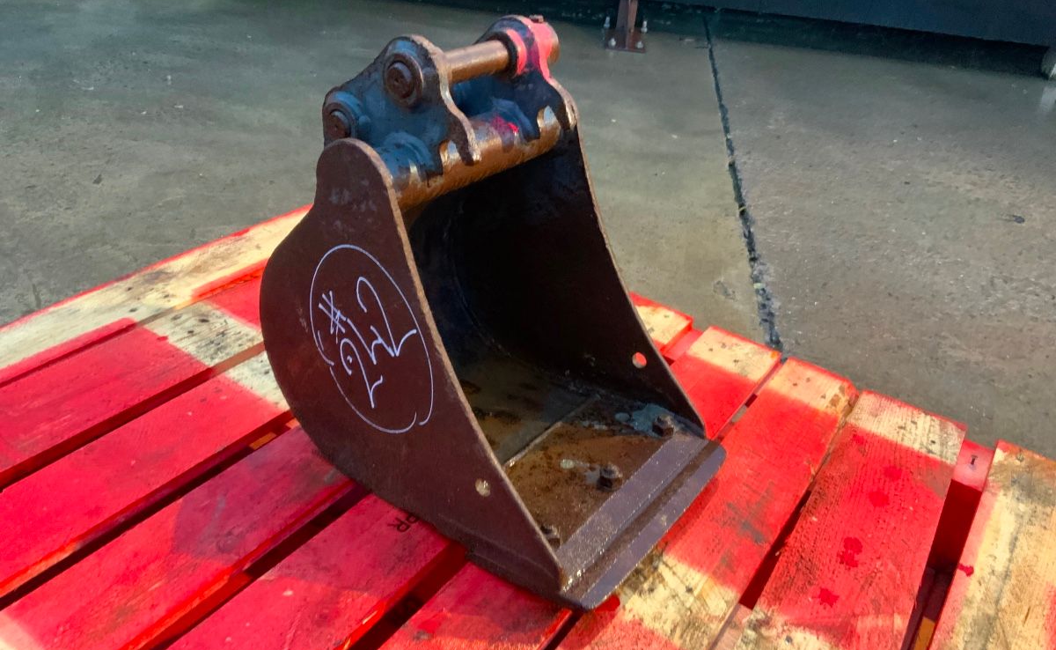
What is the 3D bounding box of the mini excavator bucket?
[{"bbox_3d":[-0.007,-0.053,0.884,0.412,0.437,0.318,25,34,25],"label":"mini excavator bucket"}]

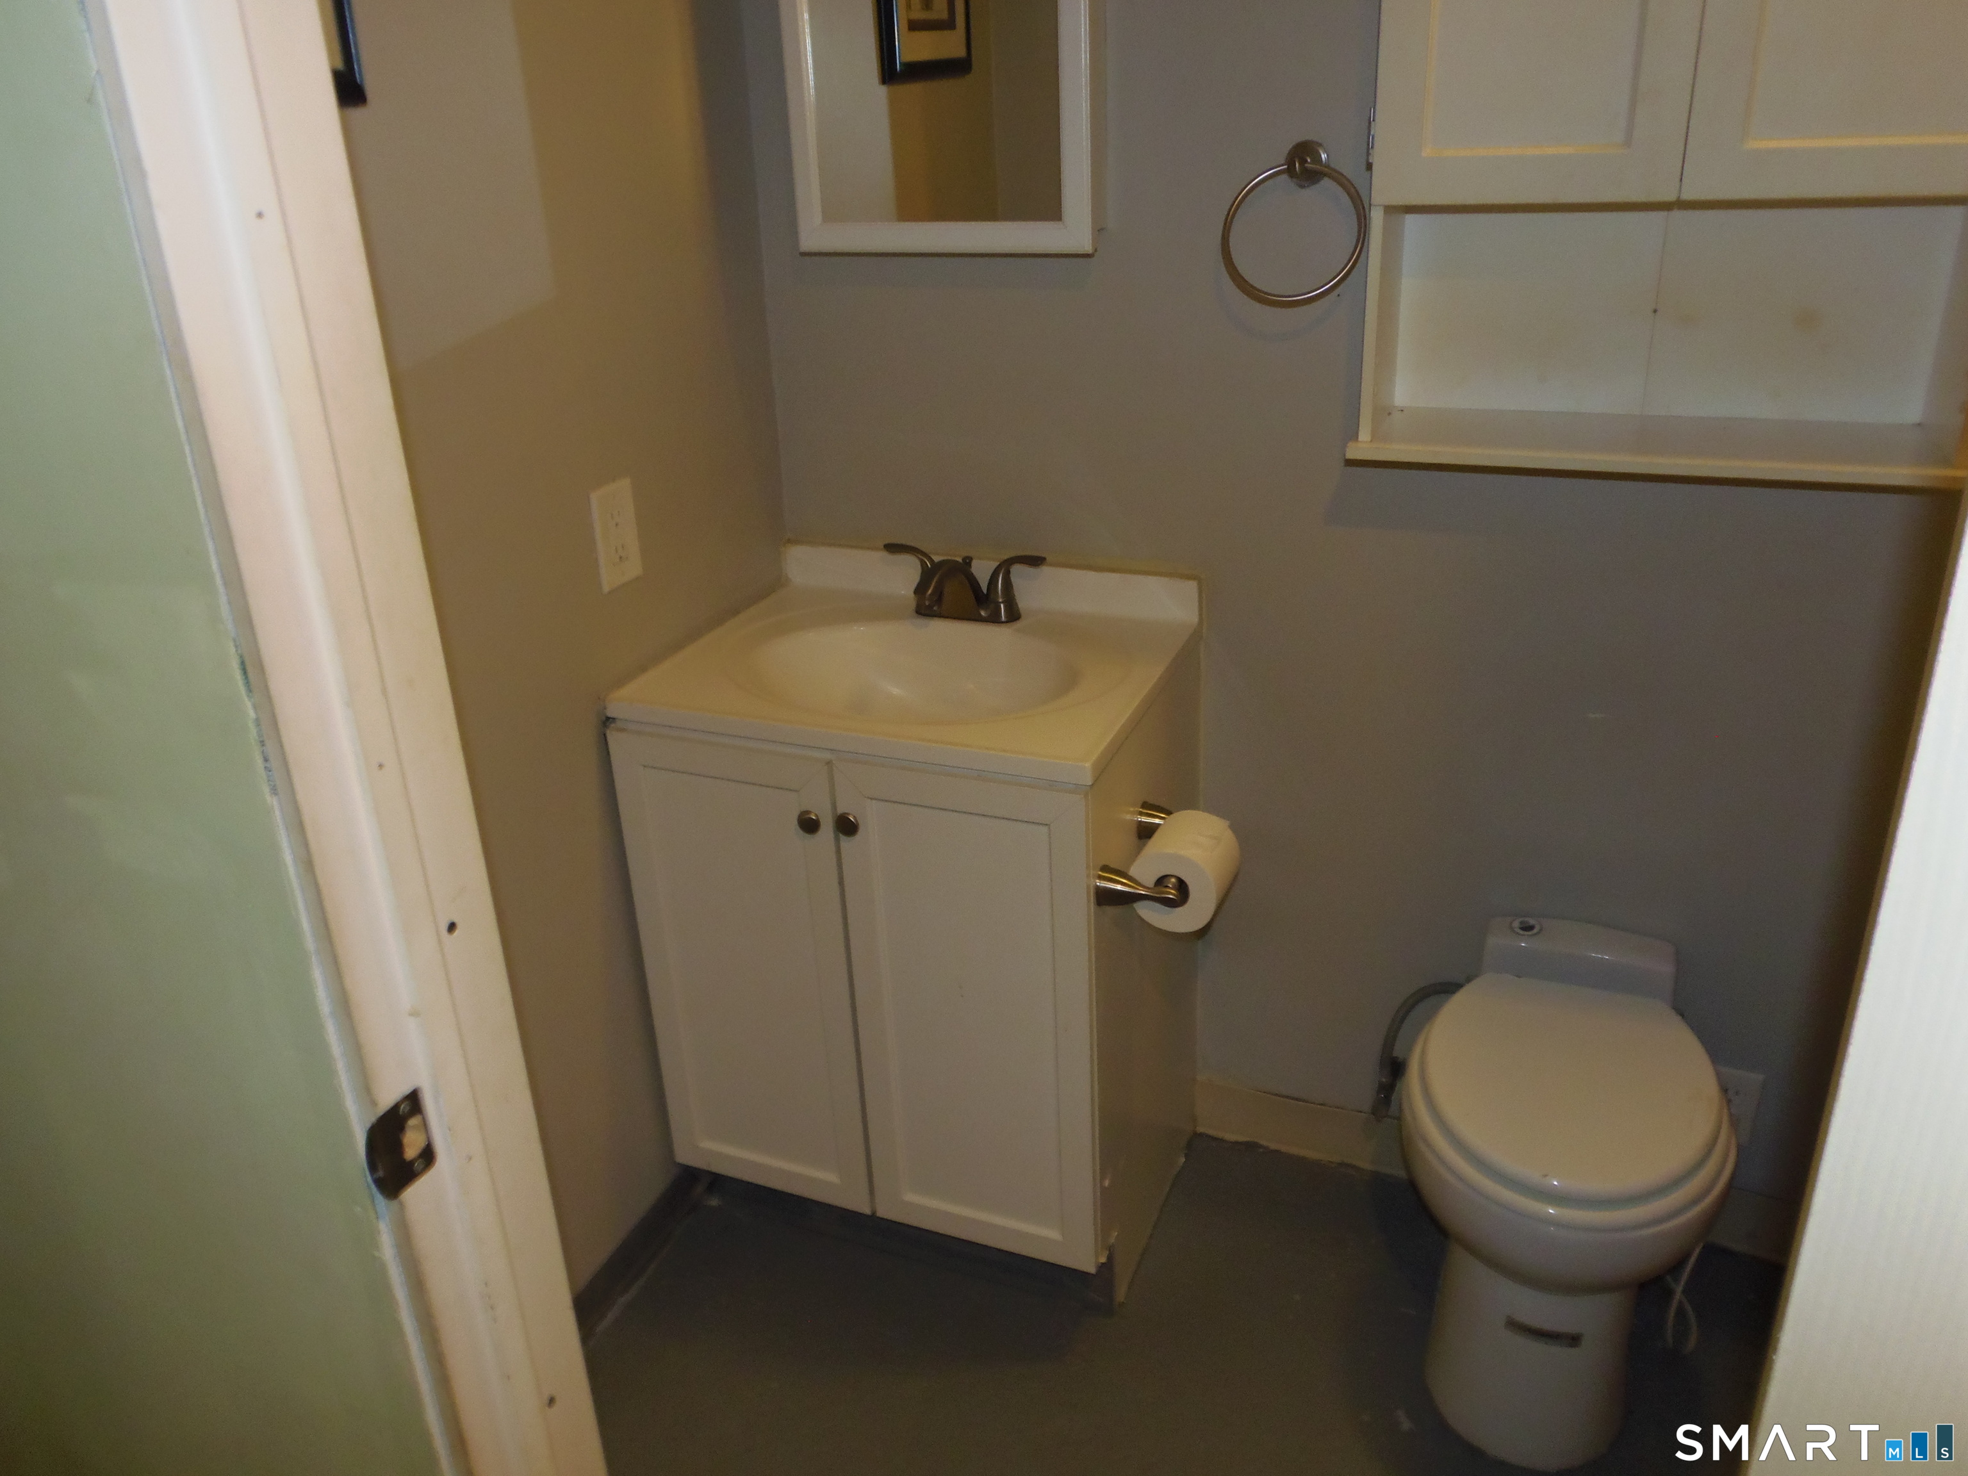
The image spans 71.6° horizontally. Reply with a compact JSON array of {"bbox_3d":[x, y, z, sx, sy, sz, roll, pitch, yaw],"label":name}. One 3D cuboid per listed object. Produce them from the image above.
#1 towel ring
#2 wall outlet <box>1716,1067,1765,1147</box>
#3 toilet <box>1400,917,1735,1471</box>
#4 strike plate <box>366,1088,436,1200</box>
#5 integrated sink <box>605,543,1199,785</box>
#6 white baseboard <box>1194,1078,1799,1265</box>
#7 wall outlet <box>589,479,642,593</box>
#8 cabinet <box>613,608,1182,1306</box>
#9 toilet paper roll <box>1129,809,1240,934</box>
[{"bbox_3d":[0.361,-0.592,1.576,0.165,0.180,0.065,7,26,21],"label":"towel ring"},{"bbox_3d":[0.997,0.497,1.833,0.072,0.115,0.007,7,26,21],"label":"wall outlet"},{"bbox_3d":[0.709,0.564,1.705,0.370,0.475,0.484,7,26,21],"label":"toilet"},{"bbox_3d":[-0.338,0.240,0.794,0.008,0.057,0.044,7,26,21],"label":"strike plate"},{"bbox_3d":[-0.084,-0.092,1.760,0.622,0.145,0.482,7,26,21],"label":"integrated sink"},{"bbox_3d":[0.731,0.629,2.010,0.852,0.108,0.014,7,26,21],"label":"white baseboard"},{"bbox_3d":[-0.442,-0.242,1.648,0.007,0.119,0.074,7,26,21],"label":"wall outlet"},{"bbox_3d":[-0.065,0.306,1.929,0.620,0.837,0.495,7,26,21],"label":"cabinet"},{"bbox_3d":[0.231,0.152,1.560,0.100,0.101,0.108,7,26,21],"label":"toilet paper roll"}]

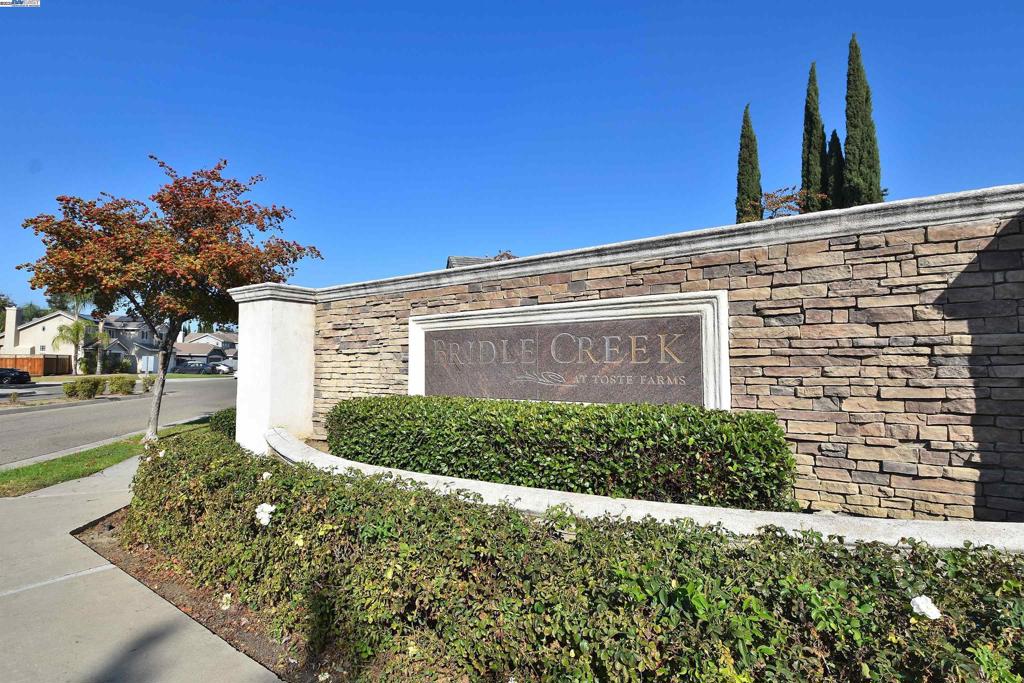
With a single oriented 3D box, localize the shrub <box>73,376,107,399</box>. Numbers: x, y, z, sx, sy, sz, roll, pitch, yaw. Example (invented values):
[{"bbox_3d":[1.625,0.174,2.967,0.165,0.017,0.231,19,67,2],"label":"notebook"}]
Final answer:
[{"bbox_3d":[-18.912,2.050,19.100,0.900,0.970,1.250,0,-3,-10],"label":"shrub"}]

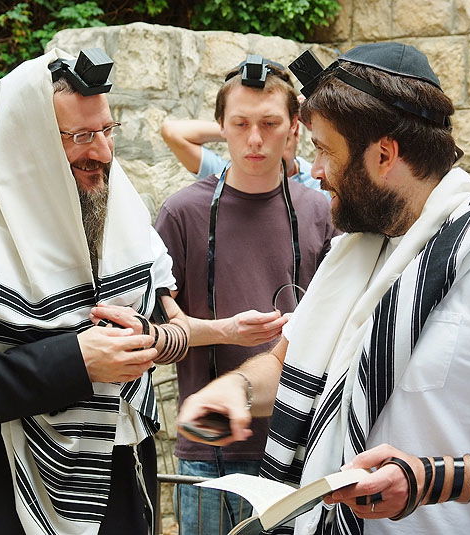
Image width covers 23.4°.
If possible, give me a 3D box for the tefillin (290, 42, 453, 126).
[{"bbox_3d":[0.195,-0.260,1.630,0.228,0.120,0.170,2,7,14],"label":"tefillin"}]

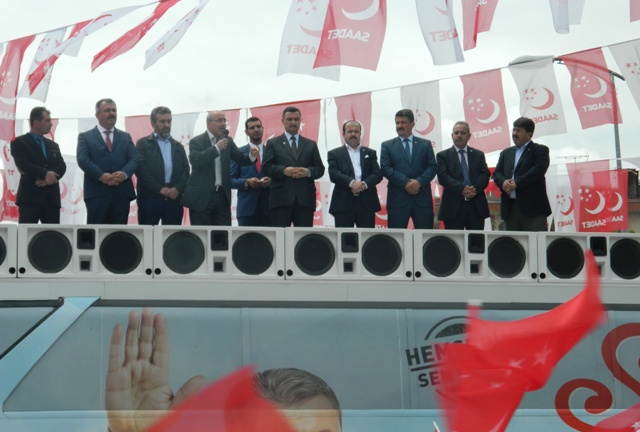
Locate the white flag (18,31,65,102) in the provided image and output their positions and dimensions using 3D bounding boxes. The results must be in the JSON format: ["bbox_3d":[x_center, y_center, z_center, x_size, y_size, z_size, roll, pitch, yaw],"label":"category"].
[{"bbox_3d":[-2.163,-1.178,14.900,0.380,0.630,0.130,0,-25,47],"label":"white flag"}]

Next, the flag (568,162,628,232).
[{"bbox_3d":[3.364,-0.187,23.000,0.660,0.930,0.140,-4,-7,20],"label":"flag"}]

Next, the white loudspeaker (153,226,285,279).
[{"bbox_3d":[-0.934,0.340,16.886,1.175,0.460,0.450,1,-6,-11],"label":"white loudspeaker"}]

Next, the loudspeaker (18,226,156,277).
[{"bbox_3d":[-1.983,0.330,16.014,1.120,0.440,0.440,1,-9,-10],"label":"loudspeaker"}]

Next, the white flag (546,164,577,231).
[{"bbox_3d":[3.056,-0.183,24.000,0.480,0.920,0.140,-4,-7,20],"label":"white flag"}]

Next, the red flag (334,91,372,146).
[{"bbox_3d":[0.355,-0.898,20.000,0.440,0.770,0.130,-5,-10,28],"label":"red flag"}]

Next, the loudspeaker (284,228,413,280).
[{"bbox_3d":[0.217,0.364,17.119,1.175,0.460,0.450,1,-6,-11],"label":"loudspeaker"}]

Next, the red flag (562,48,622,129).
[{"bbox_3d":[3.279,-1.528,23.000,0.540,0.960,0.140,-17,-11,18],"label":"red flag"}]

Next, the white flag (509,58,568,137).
[{"bbox_3d":[2.192,-1.179,19.100,0.500,0.800,0.140,-15,-9,27],"label":"white flag"}]

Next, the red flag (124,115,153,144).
[{"bbox_3d":[-2.390,-0.904,25.500,0.500,0.900,0.140,-8,-8,14],"label":"red flag"}]

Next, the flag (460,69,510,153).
[{"bbox_3d":[1.679,-1.059,19.300,0.480,0.810,0.130,-12,-10,27],"label":"flag"}]

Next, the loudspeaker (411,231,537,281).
[{"bbox_3d":[1.368,0.388,17.352,1.175,0.460,0.450,1,-6,-11],"label":"loudspeaker"}]

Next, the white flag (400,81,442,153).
[{"bbox_3d":[1.054,-0.988,19.700,0.460,0.800,0.130,-8,-10,28],"label":"white flag"}]

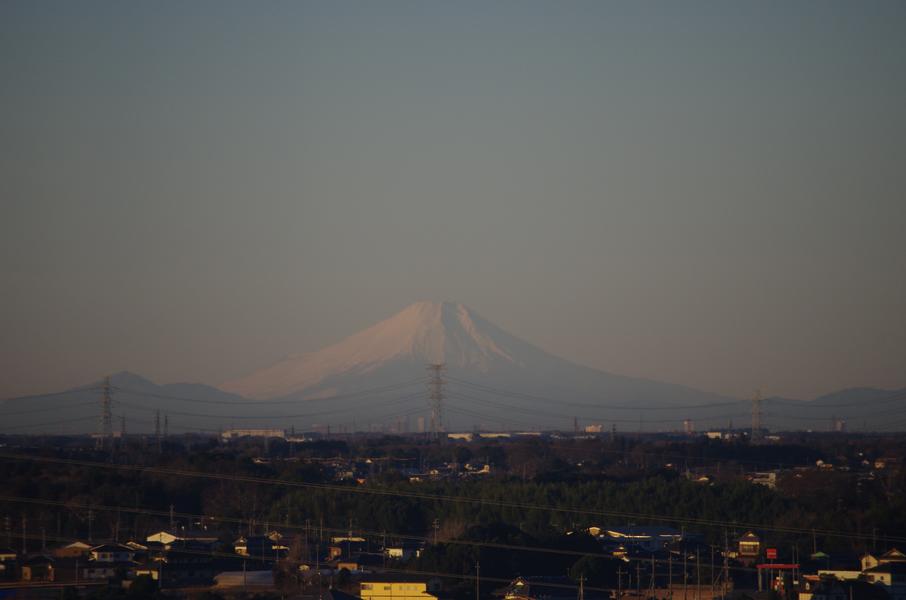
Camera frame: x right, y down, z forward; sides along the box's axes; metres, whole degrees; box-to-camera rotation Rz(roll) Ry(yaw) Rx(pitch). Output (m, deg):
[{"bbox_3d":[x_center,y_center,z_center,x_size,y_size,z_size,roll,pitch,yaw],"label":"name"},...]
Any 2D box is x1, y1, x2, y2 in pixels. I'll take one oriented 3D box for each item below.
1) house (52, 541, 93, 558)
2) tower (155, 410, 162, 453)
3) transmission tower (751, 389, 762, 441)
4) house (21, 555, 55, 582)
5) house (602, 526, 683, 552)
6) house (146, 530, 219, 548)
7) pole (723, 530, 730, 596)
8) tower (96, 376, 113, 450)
[{"bbox_3d":[-90.907,60.087,1800.000,9.800,5.600,9.000,0,-1,8],"label":"house"},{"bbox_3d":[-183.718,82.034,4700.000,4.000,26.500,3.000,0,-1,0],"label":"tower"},{"bbox_3d":[253.786,96.163,6300.000,11.000,45.000,10.000,0,-1,0],"label":"transmission tower"},{"bbox_3d":[-92.651,59.872,1680.000,7.800,6.400,8.000,0,-1,5],"label":"house"},{"bbox_3d":[50.305,63.578,2000.000,22.000,7.200,13.000,0,-1,8],"label":"house"},{"bbox_3d":[-69.294,61.865,1930.000,18.000,6.000,10.000,0,-1,10],"label":"house"},{"bbox_3d":[56.268,54.210,1550.000,1.500,13.600,0.900,0,-1,0],"label":"pole"},{"bbox_3d":[-254.410,82.857,5500.000,12.000,54.500,11.000,0,-1,0],"label":"tower"}]

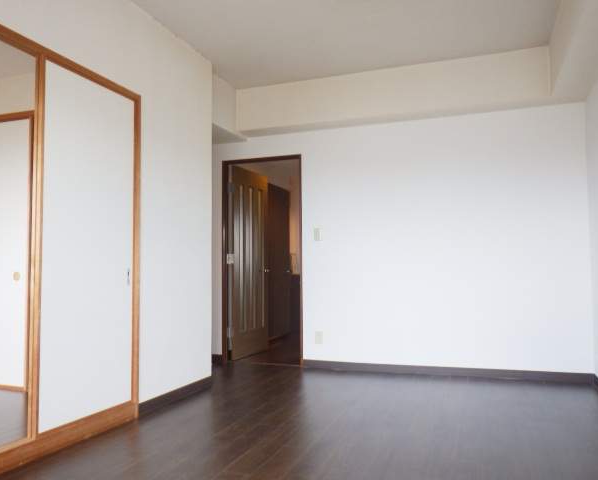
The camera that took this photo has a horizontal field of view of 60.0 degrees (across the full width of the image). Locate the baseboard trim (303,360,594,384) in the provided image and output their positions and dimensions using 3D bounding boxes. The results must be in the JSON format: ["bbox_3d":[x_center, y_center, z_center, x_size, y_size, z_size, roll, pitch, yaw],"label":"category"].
[{"bbox_3d":[1.135,1.094,4.303,2.323,0.082,0.020,-2,-4,19],"label":"baseboard trim"}]

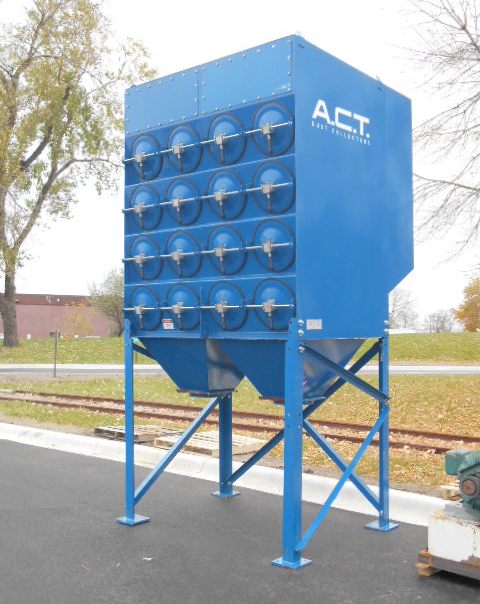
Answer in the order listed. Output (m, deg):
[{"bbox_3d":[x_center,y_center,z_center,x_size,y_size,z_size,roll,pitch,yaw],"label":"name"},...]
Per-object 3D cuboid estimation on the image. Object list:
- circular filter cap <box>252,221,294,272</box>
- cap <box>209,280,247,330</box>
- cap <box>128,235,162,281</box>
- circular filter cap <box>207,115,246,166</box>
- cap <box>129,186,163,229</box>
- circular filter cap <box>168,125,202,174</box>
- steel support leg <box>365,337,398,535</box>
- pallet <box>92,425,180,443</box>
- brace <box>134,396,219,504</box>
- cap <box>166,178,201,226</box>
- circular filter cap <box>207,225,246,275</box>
[{"bbox_3d":[0.233,-0.413,5.607,0.399,0.399,0.090,-2,-2,40],"label":"circular filter cap"},{"bbox_3d":[-0.139,0.040,6.326,0.432,0.432,0.100,-2,-3,41],"label":"cap"},{"bbox_3d":[-0.898,-0.406,6.992,0.432,0.432,0.100,-2,-3,41],"label":"cap"},{"bbox_3d":[-0.120,-1.272,5.930,0.399,0.399,0.090,-2,-2,40],"label":"circular filter cap"},{"bbox_3d":[-0.823,-0.808,6.506,0.399,0.399,0.090,-2,-2,40],"label":"cap"},{"bbox_3d":[-0.519,-1.354,6.699,0.432,0.432,0.100,-2,-3,41],"label":"circular filter cap"},{"bbox_3d":[1.284,1.134,6.883,0.215,1.800,0.215,-2,-3,41],"label":"steel support leg"},{"bbox_3d":[-1.421,1.903,11.011,1.000,0.120,0.980,-2,-3,43],"label":"pallet"},{"bbox_3d":[-0.572,1.356,7.095,0.060,0.060,1.454,-2,35,40],"label":"brace"},{"bbox_3d":[-0.474,-0.818,6.211,0.399,0.399,0.090,-2,-2,40],"label":"cap"},{"bbox_3d":[-0.139,-0.428,6.342,0.432,0.432,0.100,-2,-3,41],"label":"circular filter cap"}]

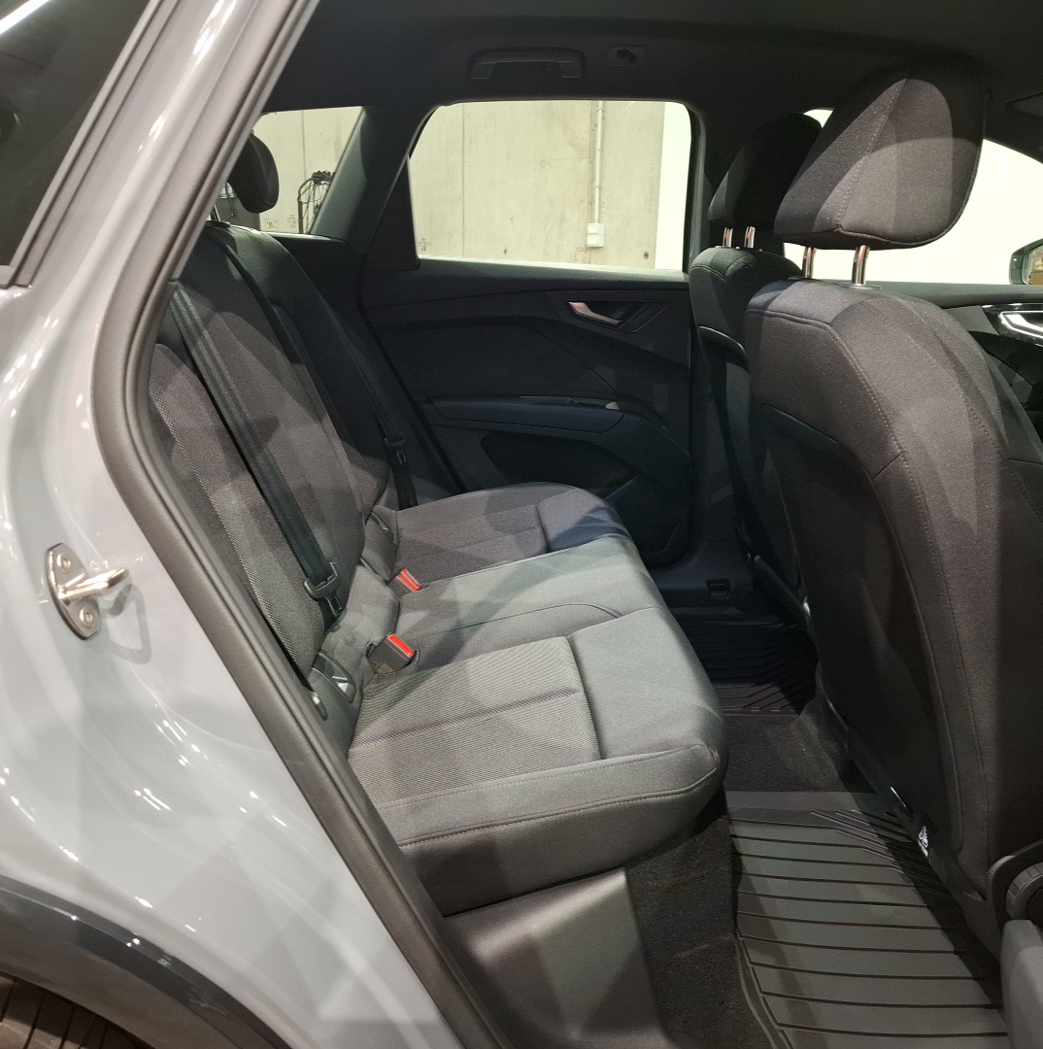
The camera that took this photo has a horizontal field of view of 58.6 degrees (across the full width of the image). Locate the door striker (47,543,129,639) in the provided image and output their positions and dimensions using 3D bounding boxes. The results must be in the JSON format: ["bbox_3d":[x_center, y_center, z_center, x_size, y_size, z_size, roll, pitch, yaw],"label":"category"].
[{"bbox_3d":[-0.333,0.050,0.729,0.047,0.078,0.038,-11,13,21],"label":"door striker"}]

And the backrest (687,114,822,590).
[{"bbox_3d":[0.571,-0.297,1.879,0.270,0.940,0.510,-19,18,4],"label":"backrest"}]

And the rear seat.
[{"bbox_3d":[-0.161,-0.174,1.491,0.850,0.880,1.290,0,18,-2],"label":"rear seat"}]

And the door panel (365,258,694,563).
[{"bbox_3d":[0.029,-0.243,2.232,0.790,0.735,0.130,0,18,-2],"label":"door panel"}]

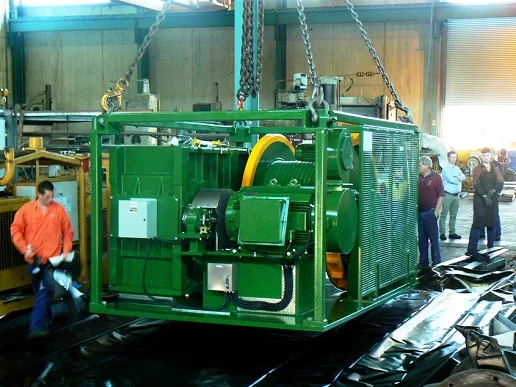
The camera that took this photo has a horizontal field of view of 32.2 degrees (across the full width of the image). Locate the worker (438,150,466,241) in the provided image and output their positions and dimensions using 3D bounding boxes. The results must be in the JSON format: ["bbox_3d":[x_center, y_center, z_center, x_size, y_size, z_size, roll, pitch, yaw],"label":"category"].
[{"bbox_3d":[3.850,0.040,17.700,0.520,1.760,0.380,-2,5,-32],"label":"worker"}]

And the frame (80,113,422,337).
[{"bbox_3d":[0.181,0.200,11.043,2.740,2.170,3.830,1,2,24],"label":"frame"}]

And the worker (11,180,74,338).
[{"bbox_3d":[-2.370,0.700,9.850,0.640,1.690,0.560,0,4,-9],"label":"worker"}]

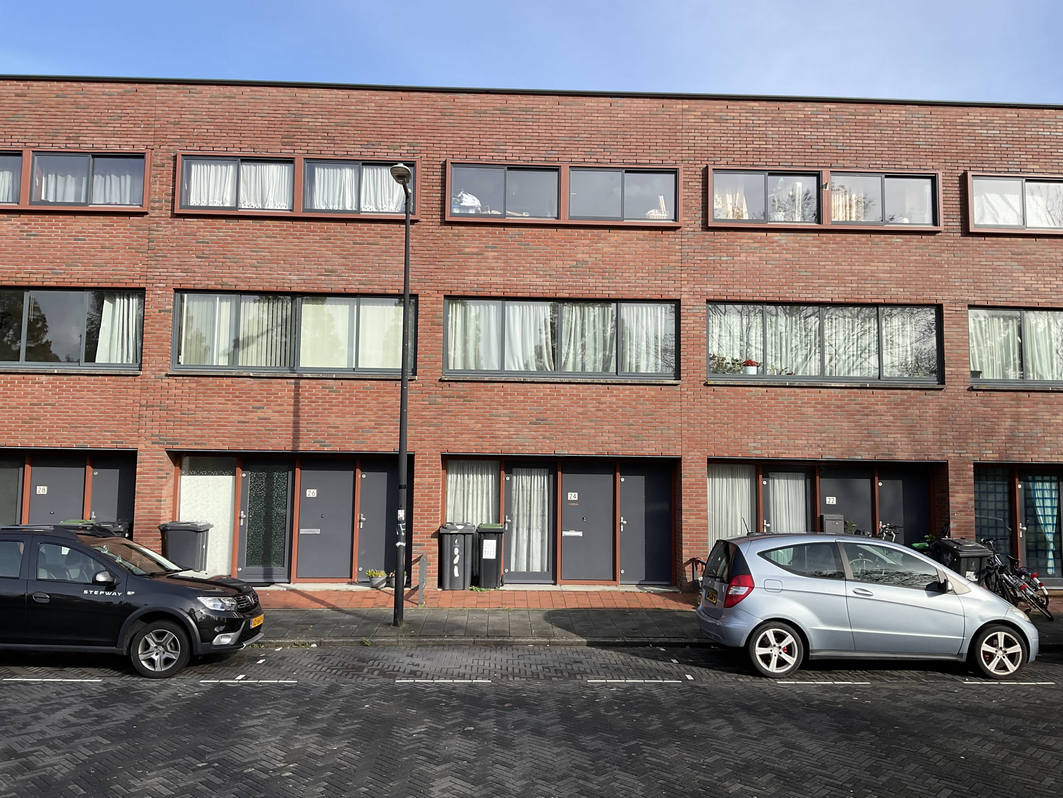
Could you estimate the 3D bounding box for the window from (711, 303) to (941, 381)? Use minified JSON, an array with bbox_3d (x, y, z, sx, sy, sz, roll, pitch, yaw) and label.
[{"bbox_3d":[5.027,-0.933,15.316,4.126,1.420,0.160,1,-5,-2],"label":"window"}]

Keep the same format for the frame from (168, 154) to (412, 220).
[{"bbox_3d":[-3.941,-3.587,15.126,4.087,1.092,0.200,1,-5,-2],"label":"frame"}]

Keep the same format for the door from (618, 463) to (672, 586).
[{"bbox_3d":[1.985,2.152,15.469,0.912,2.105,0.080,1,-5,-2],"label":"door"}]

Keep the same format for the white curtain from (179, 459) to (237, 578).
[{"bbox_3d":[-5.500,2.005,15.090,0.924,2.048,0.060,1,-6,-2],"label":"white curtain"}]

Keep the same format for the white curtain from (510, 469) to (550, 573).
[{"bbox_3d":[-0.026,2.069,15.278,0.707,1.788,0.090,1,-5,-2],"label":"white curtain"}]

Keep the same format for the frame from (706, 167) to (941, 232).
[{"bbox_3d":[5.038,-3.412,15.332,4.070,1.066,0.200,1,-6,-2],"label":"frame"}]

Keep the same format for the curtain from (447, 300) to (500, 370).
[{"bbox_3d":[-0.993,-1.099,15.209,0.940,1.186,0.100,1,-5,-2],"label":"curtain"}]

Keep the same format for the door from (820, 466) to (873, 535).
[{"bbox_3d":[5.443,2.164,15.403,0.899,1.996,0.070,1,-5,-2],"label":"door"}]

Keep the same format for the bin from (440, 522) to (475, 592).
[{"bbox_3d":[-1.222,2.608,14.836,0.580,1.070,0.720,1,-6,-2],"label":"bin"}]

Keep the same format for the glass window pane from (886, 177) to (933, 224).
[{"bbox_3d":[6.553,-3.442,15.495,0.838,0.832,0.050,1,-5,-2],"label":"glass window pane"}]

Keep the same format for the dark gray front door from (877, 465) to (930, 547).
[{"bbox_3d":[6.468,2.200,15.399,0.920,2.083,0.080,1,-6,-2],"label":"dark gray front door"}]

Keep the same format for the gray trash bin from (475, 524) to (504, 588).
[{"bbox_3d":[-0.685,2.619,14.953,0.480,1.060,0.530,1,-5,-2],"label":"gray trash bin"}]

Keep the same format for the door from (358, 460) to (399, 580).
[{"bbox_3d":[-2.500,2.068,15.106,0.910,2.029,0.080,1,-6,-2],"label":"door"}]

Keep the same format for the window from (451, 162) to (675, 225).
[{"bbox_3d":[0.556,-3.475,15.185,4.002,1.066,0.200,1,-6,-2],"label":"window"}]

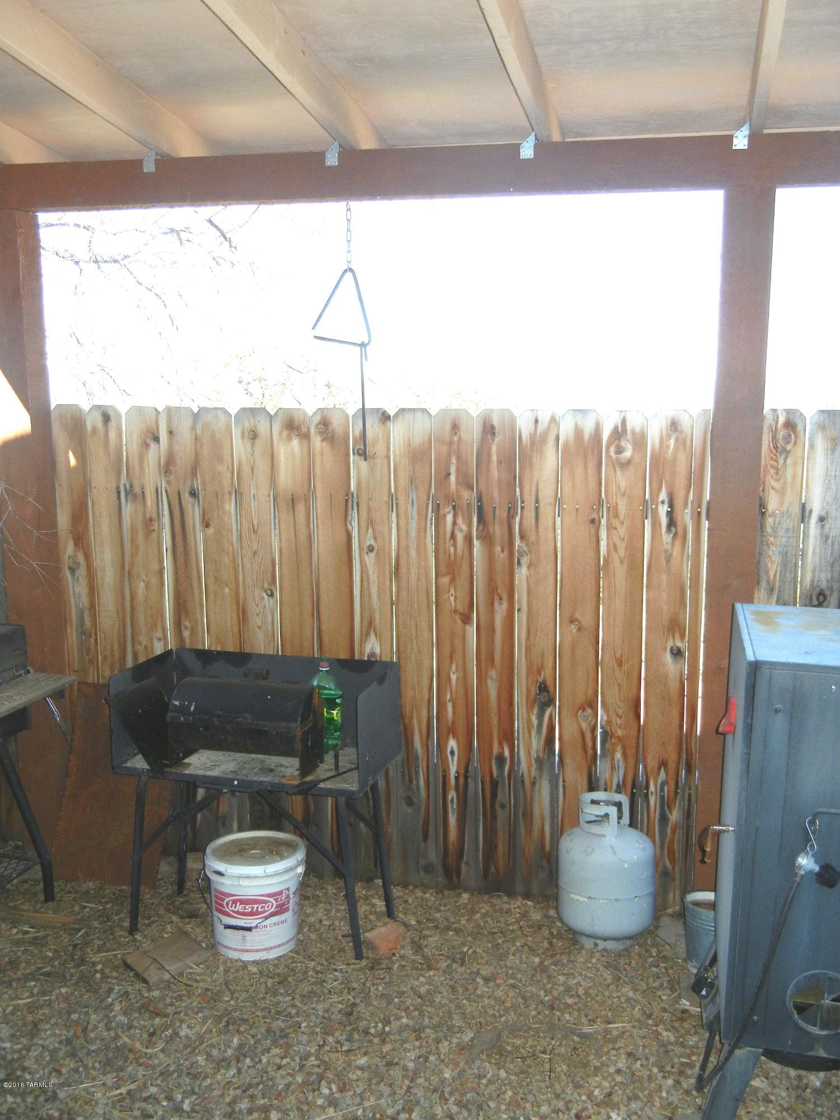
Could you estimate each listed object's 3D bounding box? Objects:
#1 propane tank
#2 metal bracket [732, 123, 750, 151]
[{"bbox_3d":[0.607,1.005,3.585,0.309,0.460,0.309,0,7,0],"label":"propane tank"},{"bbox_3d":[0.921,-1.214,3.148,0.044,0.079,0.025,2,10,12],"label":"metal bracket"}]

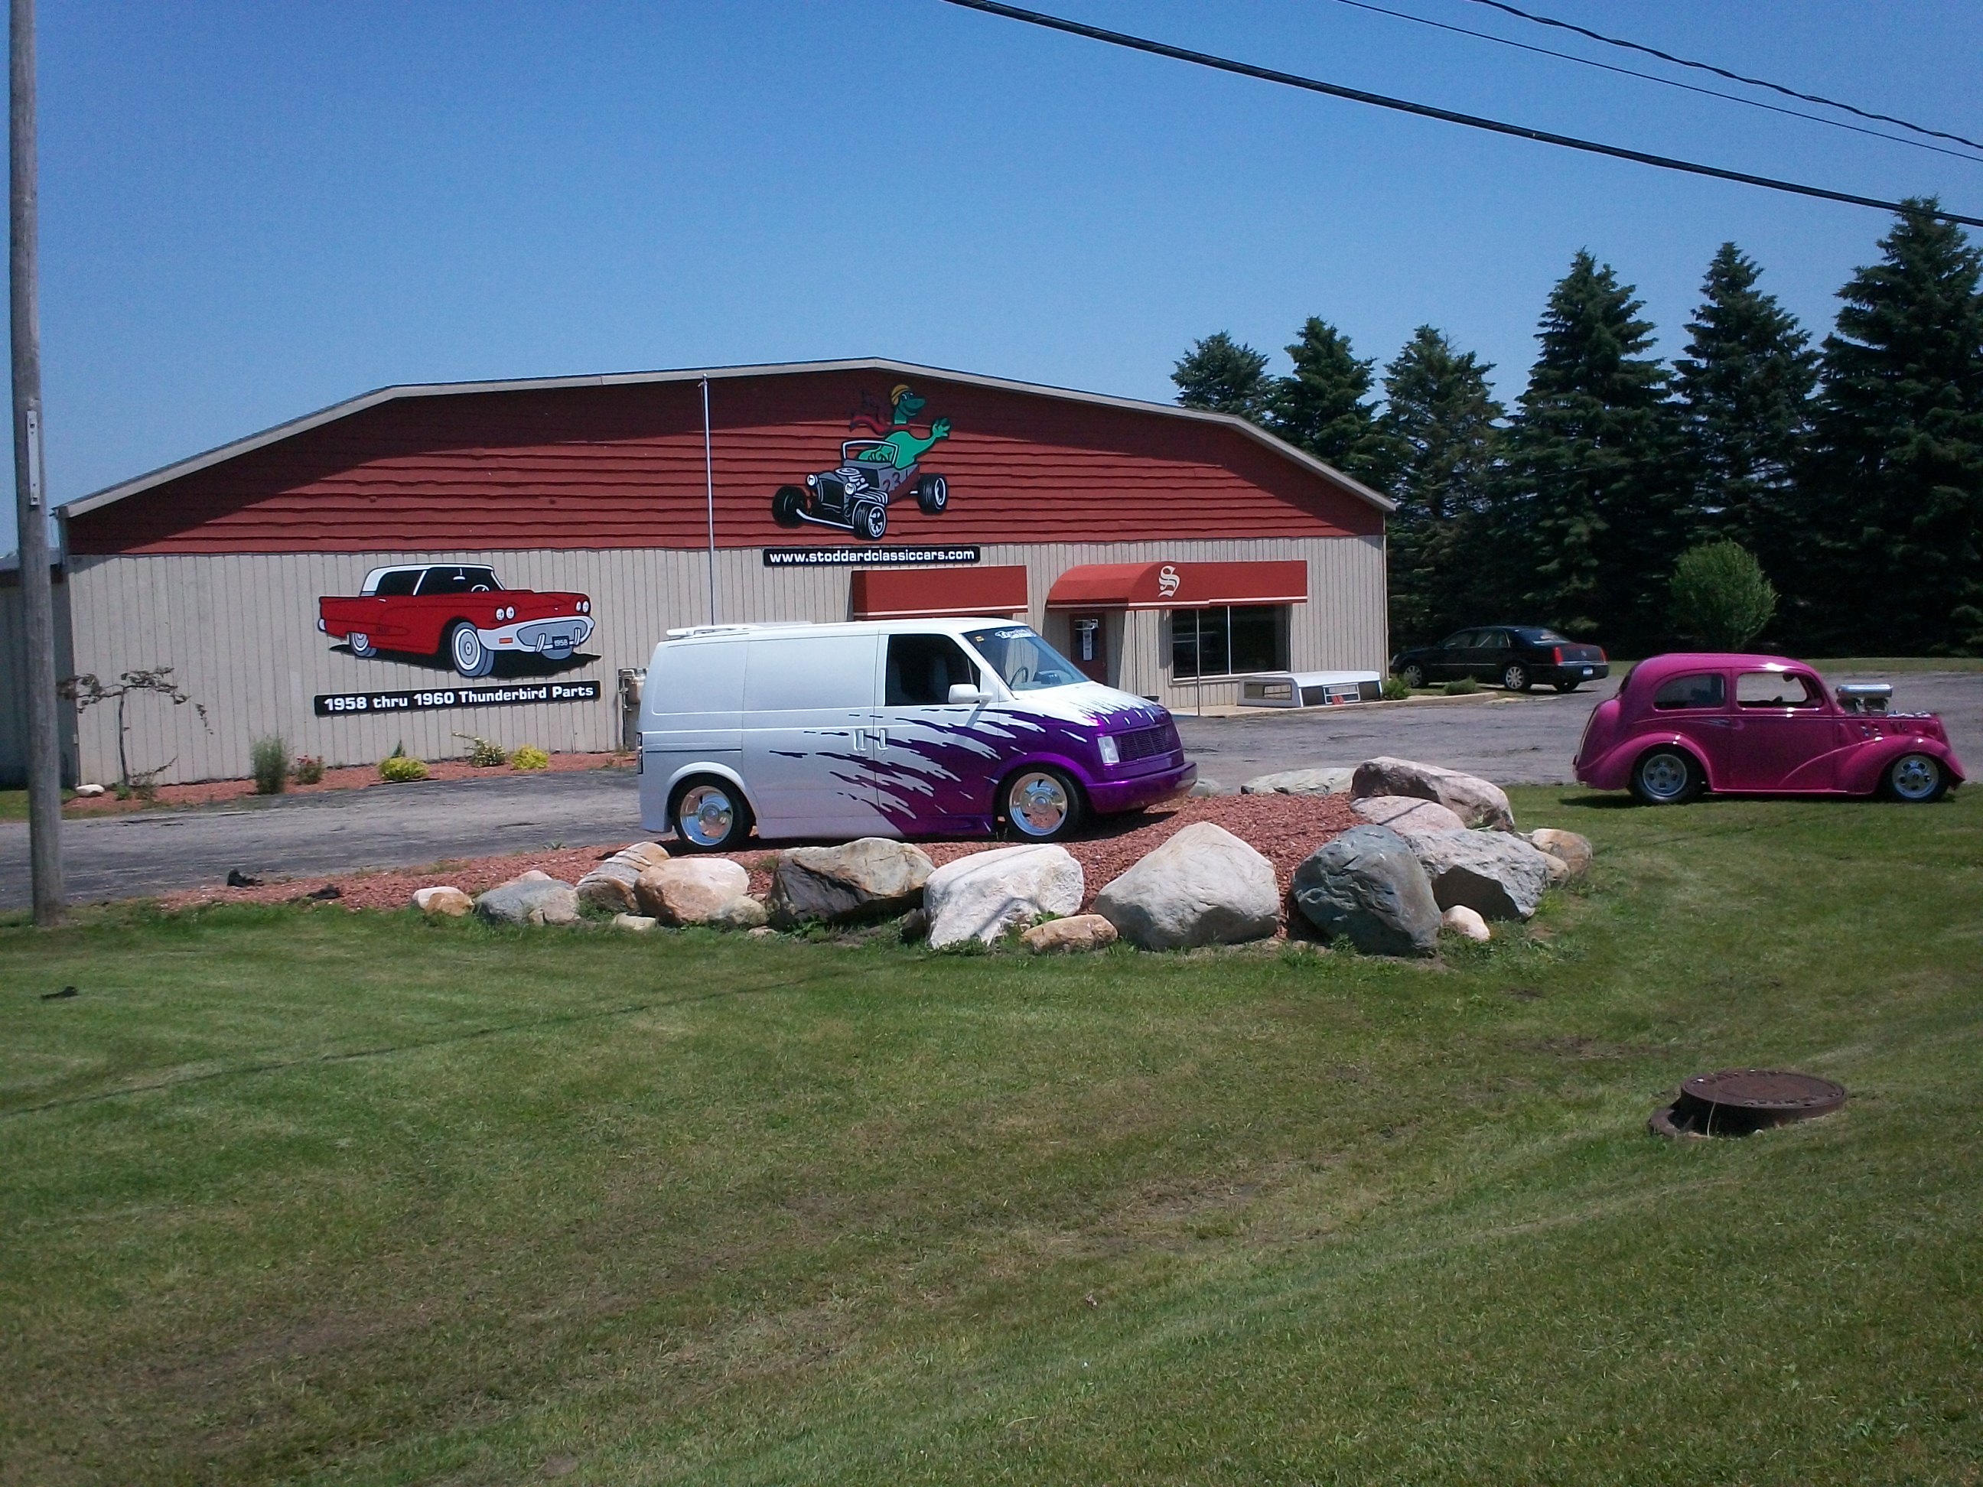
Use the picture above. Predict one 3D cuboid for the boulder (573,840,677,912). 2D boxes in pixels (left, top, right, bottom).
[{"bbox_3d":[-2.445,0.907,14.650,0.680,0.420,0.600,-1,5,0],"label":"boulder"}]

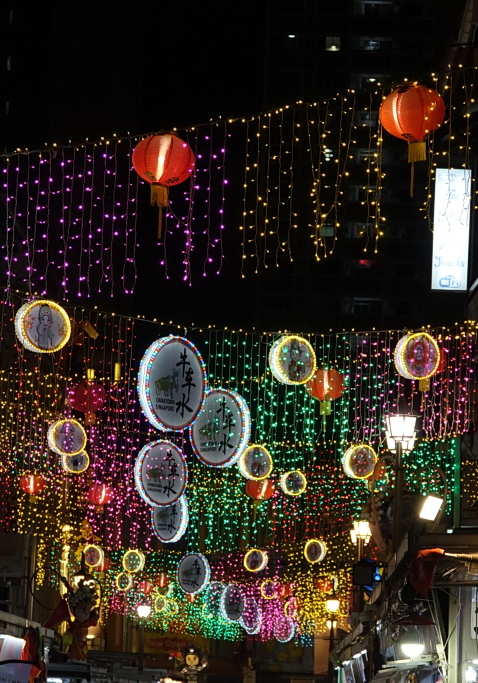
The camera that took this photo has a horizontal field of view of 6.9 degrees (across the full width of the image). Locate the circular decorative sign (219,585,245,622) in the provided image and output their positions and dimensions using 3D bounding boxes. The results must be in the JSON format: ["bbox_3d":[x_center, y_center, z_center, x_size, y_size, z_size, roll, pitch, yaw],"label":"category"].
[{"bbox_3d":[-0.219,8.212,123.700,0.140,1.120,1.120,-4,-7,38],"label":"circular decorative sign"}]

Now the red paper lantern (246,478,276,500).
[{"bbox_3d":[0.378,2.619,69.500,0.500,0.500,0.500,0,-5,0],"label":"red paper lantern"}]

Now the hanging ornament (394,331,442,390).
[{"bbox_3d":[2.073,0.197,45.800,0.540,0.580,0.150,4,-7,-35],"label":"hanging ornament"}]

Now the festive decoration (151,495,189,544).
[{"bbox_3d":[-0.996,2.538,57.500,0.105,0.800,0.800,5,-7,-40],"label":"festive decoration"}]

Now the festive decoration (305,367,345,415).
[{"bbox_3d":[1.094,0.626,50.000,0.500,0.600,0.500,0,-5,1],"label":"festive decoration"}]

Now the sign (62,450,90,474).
[{"bbox_3d":[-2.721,1.997,65.800,0.430,0.430,0.120,4,-5,-20],"label":"sign"}]

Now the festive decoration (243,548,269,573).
[{"bbox_3d":[0.451,5.821,105.000,0.600,0.600,0.170,-3,-6,31],"label":"festive decoration"}]

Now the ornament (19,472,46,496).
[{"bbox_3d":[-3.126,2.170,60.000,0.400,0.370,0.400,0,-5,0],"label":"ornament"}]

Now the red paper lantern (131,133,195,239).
[{"bbox_3d":[-0.666,-1.368,34.900,0.556,0.940,0.556,0,-6,0],"label":"red paper lantern"}]

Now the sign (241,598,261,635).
[{"bbox_3d":[0.385,8.833,127.000,0.140,1.120,1.120,4,-7,-38],"label":"sign"}]

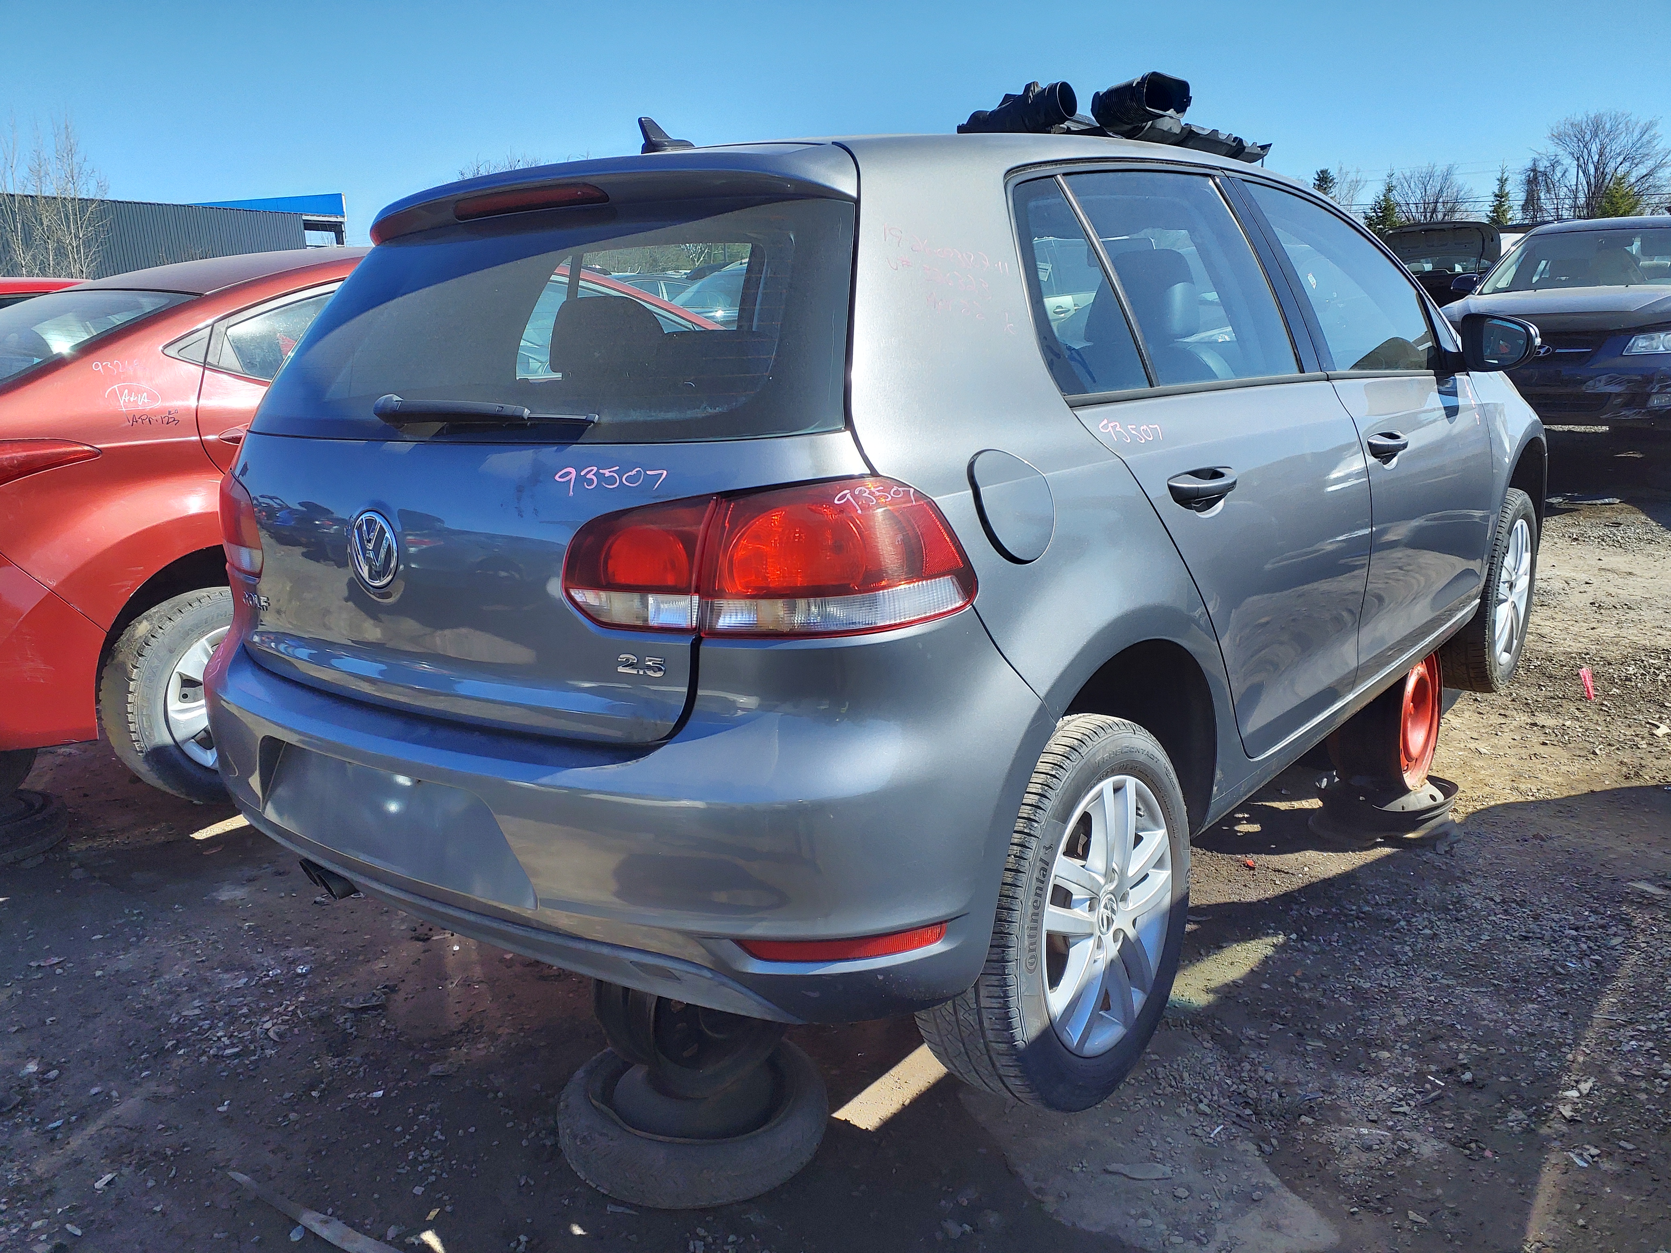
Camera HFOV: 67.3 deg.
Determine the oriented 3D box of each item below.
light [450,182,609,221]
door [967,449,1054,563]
[{"bbox_3d":[-0.488,-0.659,1.979,0.370,0.036,0.045,7,17,38],"label":"light"},{"bbox_3d":[0.223,-0.151,1.578,0.162,0.150,0.030,-17,11,-39],"label":"door"}]

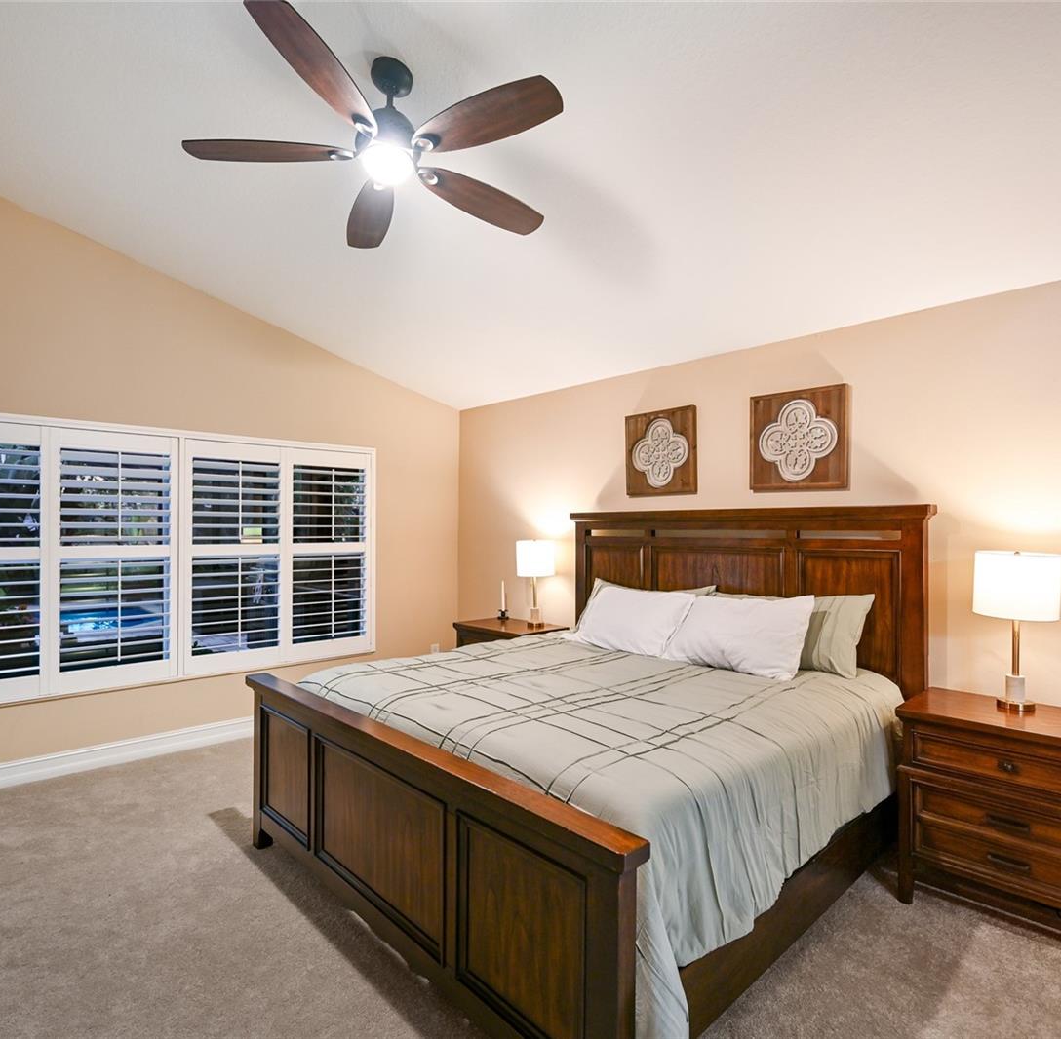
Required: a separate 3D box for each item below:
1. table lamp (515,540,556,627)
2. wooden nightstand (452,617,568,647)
[{"bbox_3d":[0.034,0.449,4.542,0.268,0.605,0.268,0,-1,0],"label":"table lamp"},{"bbox_3d":[-0.149,1.113,4.581,0.465,0.724,0.700,1,-1,-42],"label":"wooden nightstand"}]

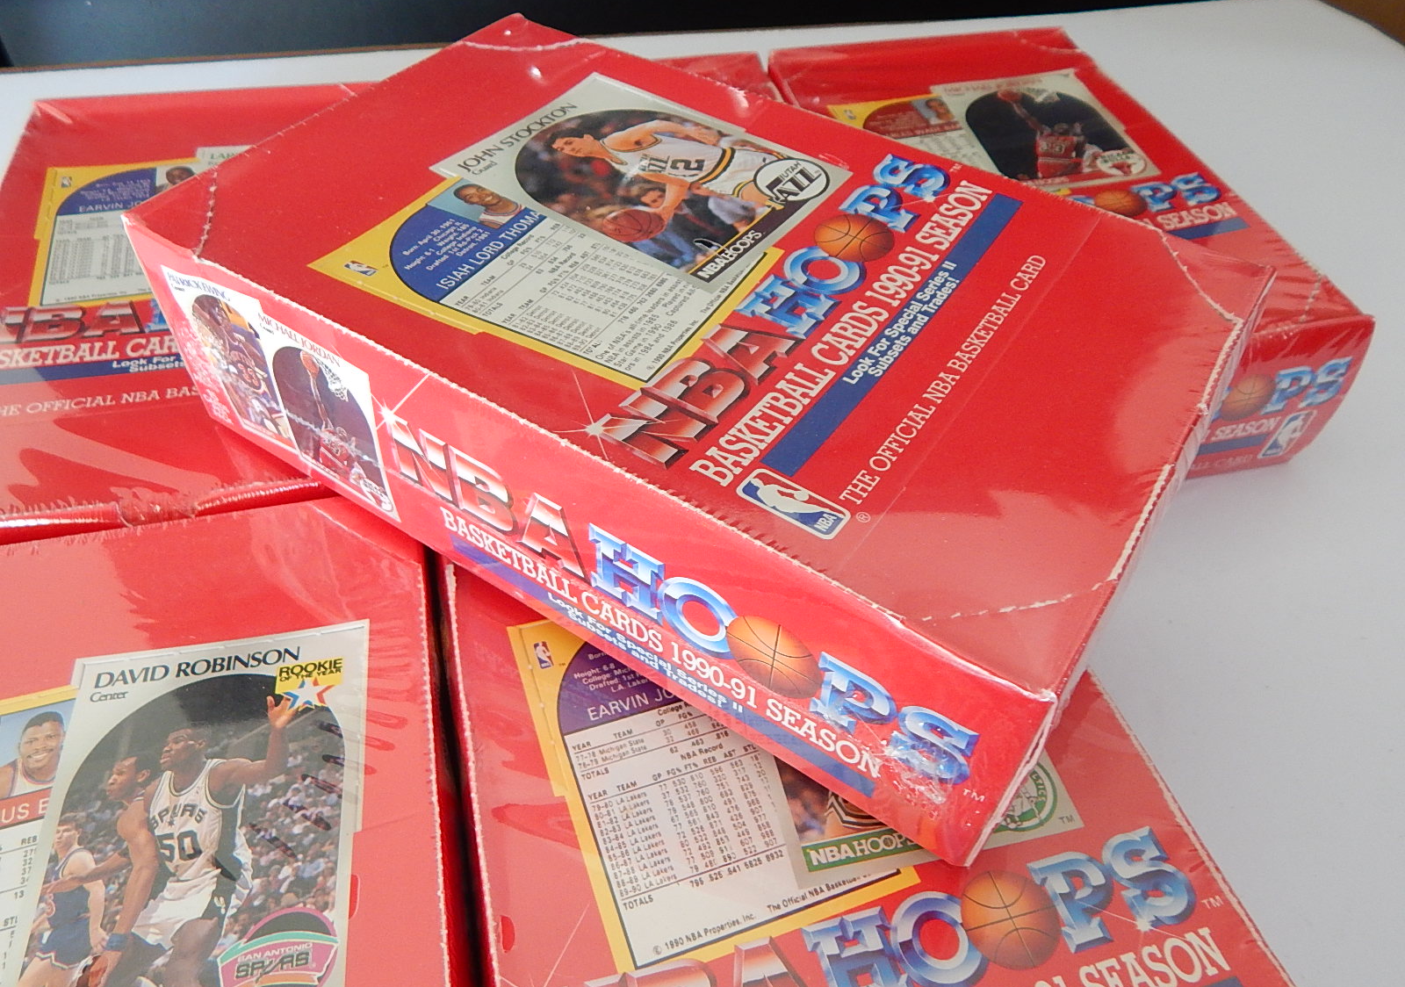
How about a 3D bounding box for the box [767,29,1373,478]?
[{"bbox_3d":[0.124,-0.104,0.414,0.141,0.064,0.228,-8,47,-9],"label":"box"}]

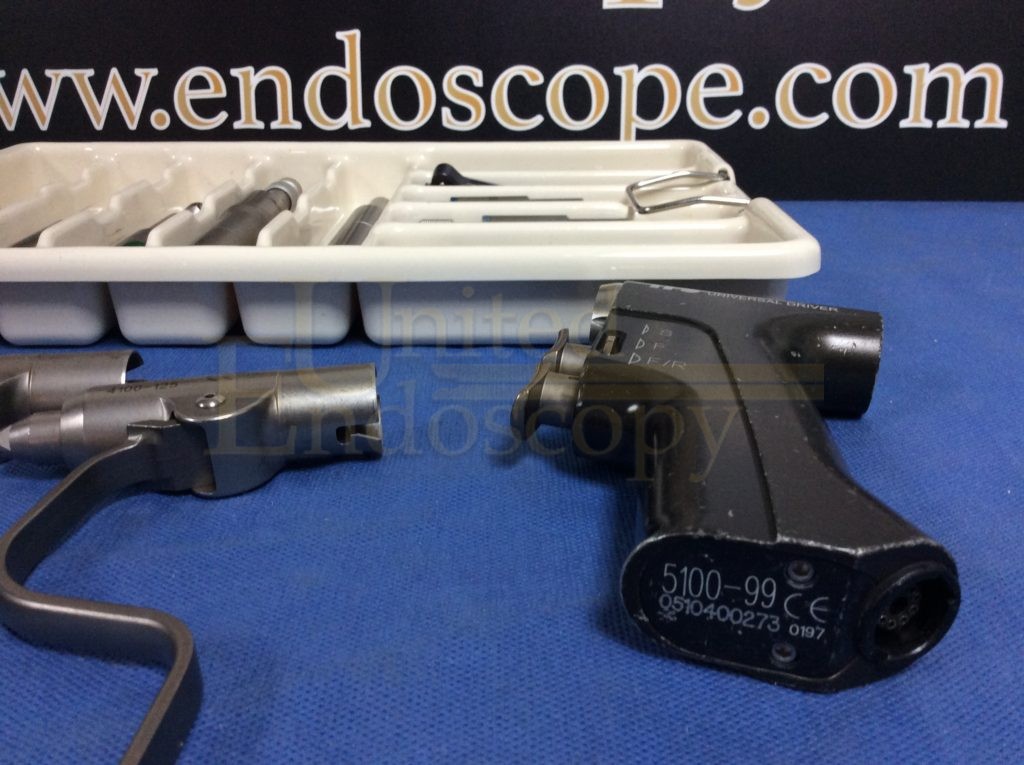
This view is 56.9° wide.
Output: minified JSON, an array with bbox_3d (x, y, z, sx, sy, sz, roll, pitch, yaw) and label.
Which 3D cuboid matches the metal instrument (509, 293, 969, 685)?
[{"bbox_3d":[0.045,0.011,0.211,0.092,0.029,0.120,8,28,15],"label":"metal instrument"}]

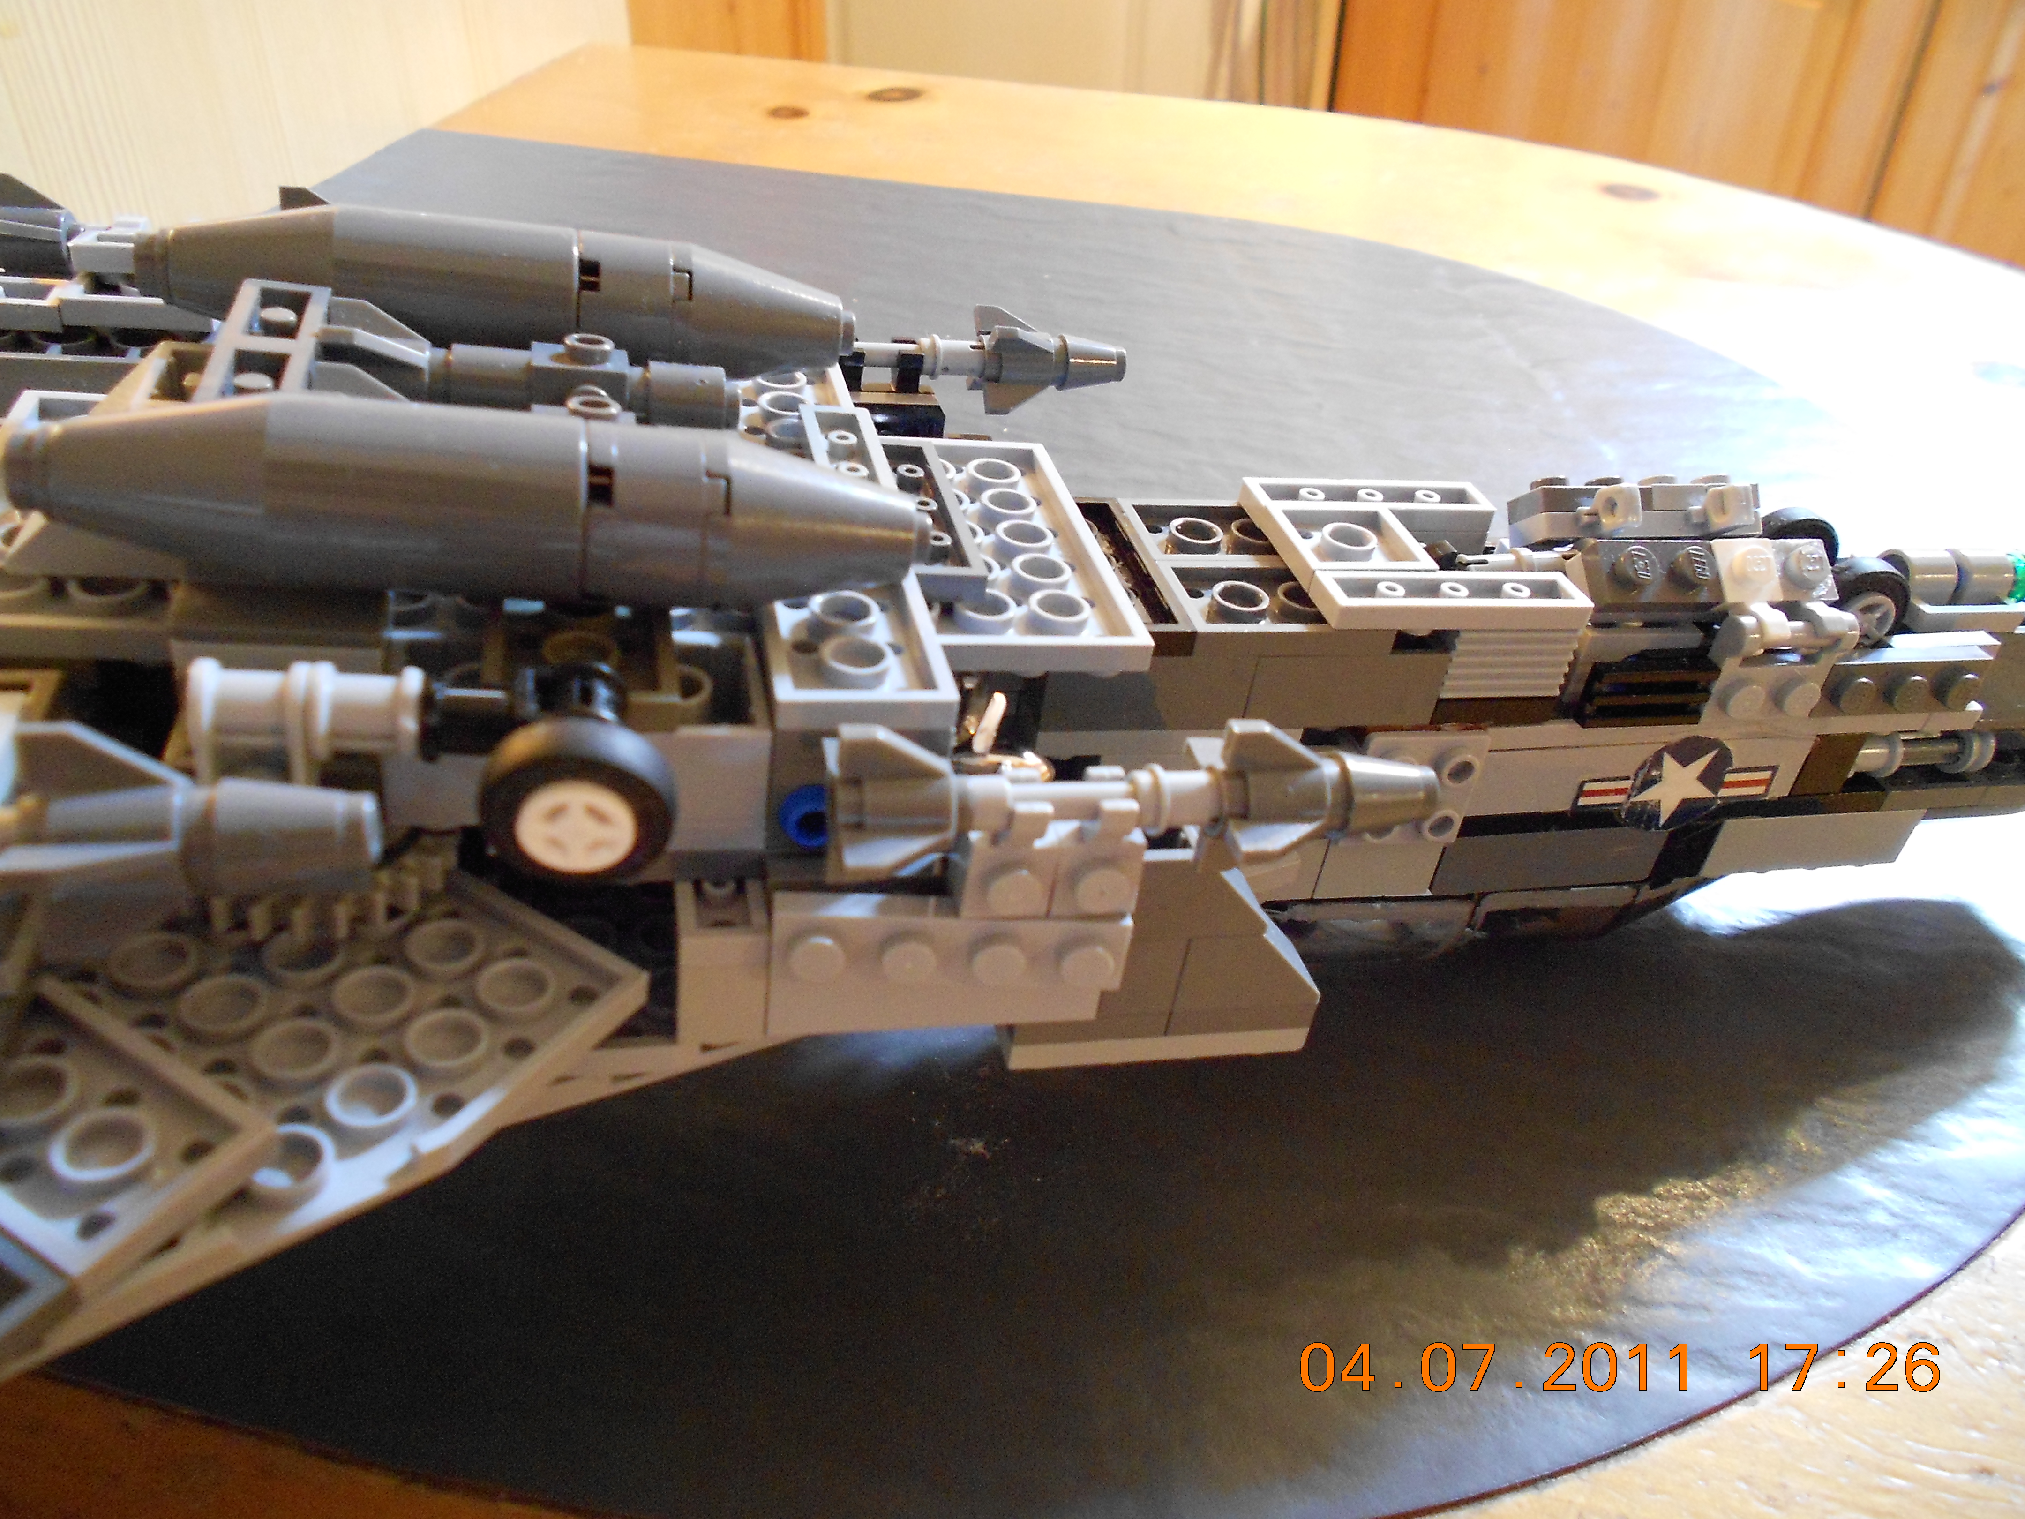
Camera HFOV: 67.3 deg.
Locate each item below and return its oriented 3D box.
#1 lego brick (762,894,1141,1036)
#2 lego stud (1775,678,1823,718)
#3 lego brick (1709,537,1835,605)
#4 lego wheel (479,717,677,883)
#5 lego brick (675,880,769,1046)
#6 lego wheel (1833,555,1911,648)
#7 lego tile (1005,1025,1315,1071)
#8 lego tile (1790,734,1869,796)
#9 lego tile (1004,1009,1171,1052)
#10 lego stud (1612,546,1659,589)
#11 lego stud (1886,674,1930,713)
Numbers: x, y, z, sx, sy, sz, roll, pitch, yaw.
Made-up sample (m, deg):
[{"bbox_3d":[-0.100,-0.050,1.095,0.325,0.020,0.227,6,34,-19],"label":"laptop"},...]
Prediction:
[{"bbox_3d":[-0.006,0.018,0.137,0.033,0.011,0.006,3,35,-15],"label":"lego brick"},{"bbox_3d":[0.095,-0.008,0.185,0.005,0.005,0.002,-1,35,-14],"label":"lego stud"},{"bbox_3d":[0.093,-0.023,0.187,0.016,0.005,0.008,-2,73,-14],"label":"lego brick"},{"bbox_3d":[-0.033,0.003,0.114,0.014,0.014,0.005,-6,37,-11],"label":"lego wheel"},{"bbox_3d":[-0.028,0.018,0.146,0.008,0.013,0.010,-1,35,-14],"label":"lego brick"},{"bbox_3d":[0.109,-0.019,0.198,0.014,0.014,0.005,-6,37,-11],"label":"lego wheel"},{"bbox_3d":[0.014,0.027,0.158,0.032,0.003,0.008,-1,35,-14],"label":"lego tile"},{"bbox_3d":[0.105,-0.002,0.201,0.008,0.010,0.008,-1,36,-15],"label":"lego tile"},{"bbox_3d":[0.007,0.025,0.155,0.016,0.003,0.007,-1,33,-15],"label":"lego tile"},{"bbox_3d":[0.074,-0.023,0.180,0.005,0.002,0.005,-1,72,-14],"label":"lego stud"},{"bbox_3d":[0.112,-0.008,0.191,0.005,0.005,0.002,-1,36,-15],"label":"lego stud"}]

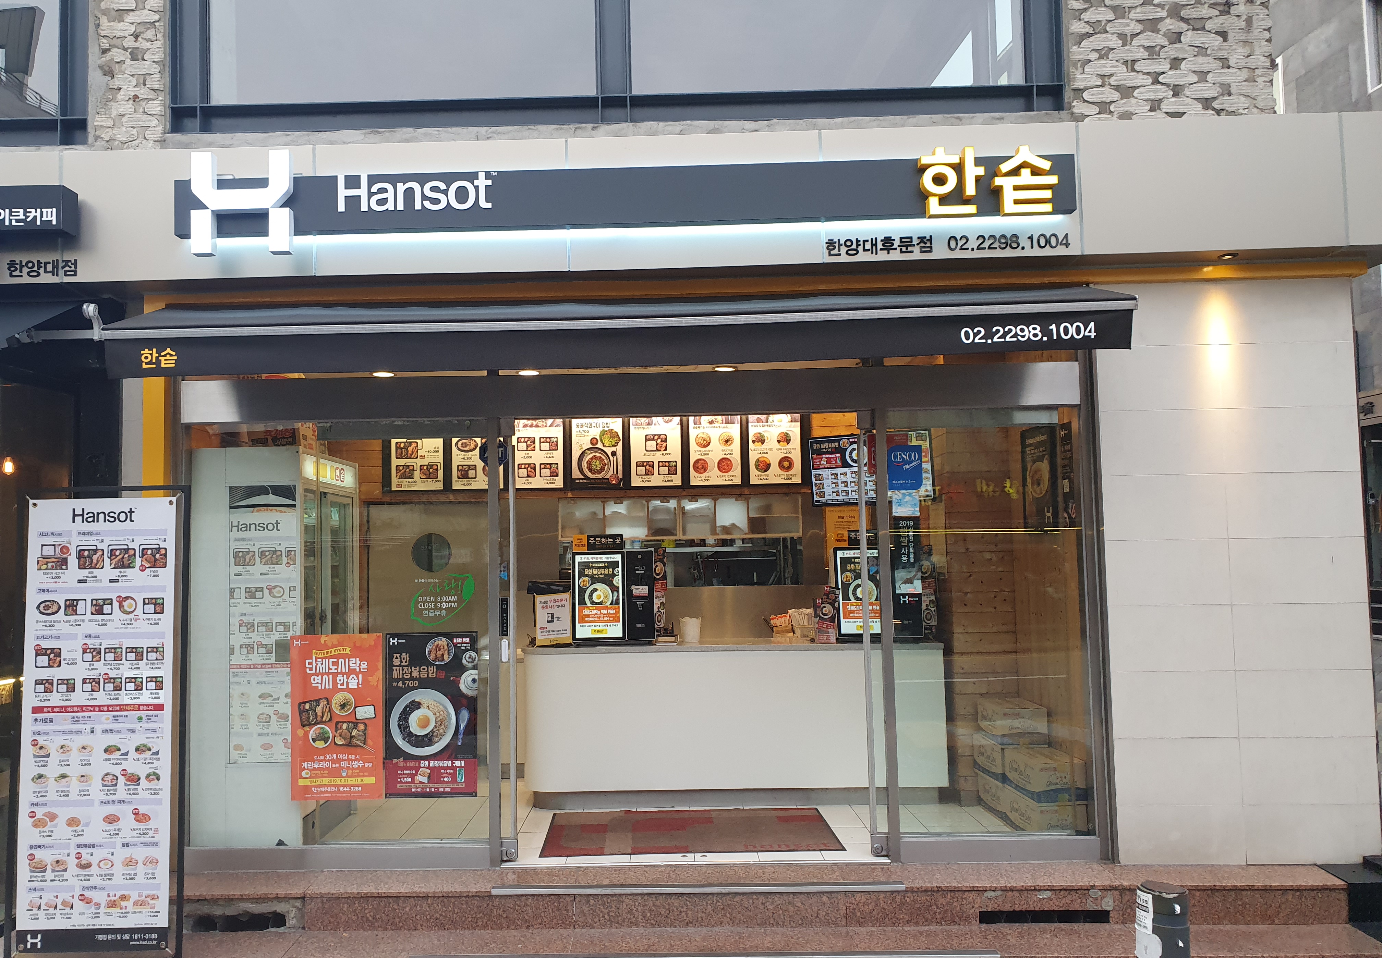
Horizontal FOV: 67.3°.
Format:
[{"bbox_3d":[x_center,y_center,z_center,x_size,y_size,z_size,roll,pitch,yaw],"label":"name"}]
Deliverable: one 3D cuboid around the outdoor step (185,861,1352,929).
[{"bbox_3d":[0.242,1.843,4.556,4.970,0.180,0.350,-1,-4,2],"label":"outdoor step"}]

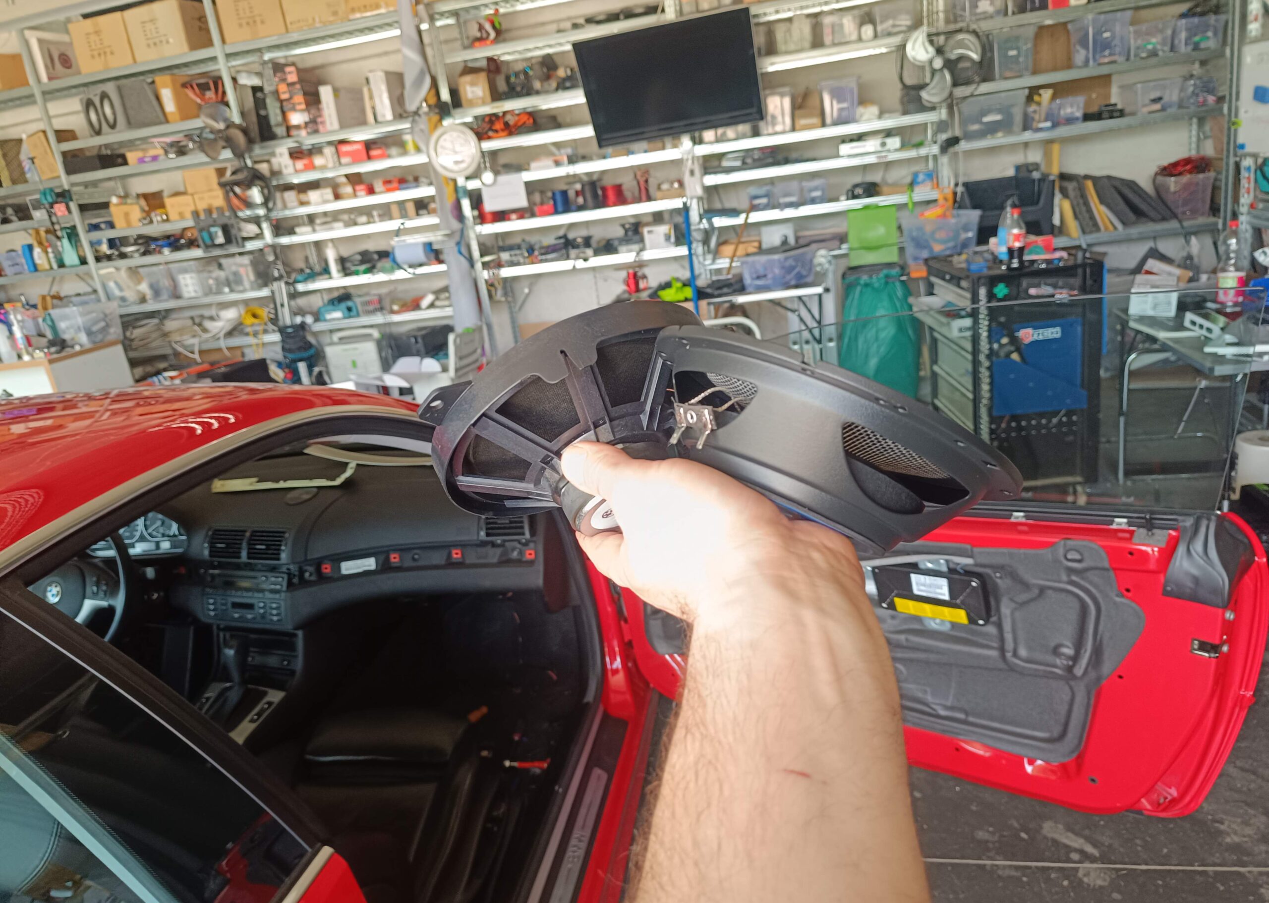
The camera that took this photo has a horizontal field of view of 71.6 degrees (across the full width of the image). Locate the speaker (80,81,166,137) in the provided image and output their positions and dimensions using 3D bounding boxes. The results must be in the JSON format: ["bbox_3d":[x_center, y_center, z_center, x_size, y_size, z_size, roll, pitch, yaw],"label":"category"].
[{"bbox_3d":[-3.349,-2.204,5.761,0.480,0.290,0.250,5,21,37],"label":"speaker"}]

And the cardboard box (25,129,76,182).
[{"bbox_3d":[-3.849,-1.963,5.878,0.270,0.296,0.200,5,21,39],"label":"cardboard box"}]

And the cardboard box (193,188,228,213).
[{"bbox_3d":[-2.659,-1.579,5.635,0.206,0.150,0.150,-4,17,15],"label":"cardboard box"}]

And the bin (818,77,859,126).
[{"bbox_3d":[1.096,-1.861,4.706,0.199,0.215,0.280,-4,17,15],"label":"bin"}]

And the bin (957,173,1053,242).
[{"bbox_3d":[1.975,-1.304,4.736,0.446,0.315,0.340,-4,17,15],"label":"bin"}]

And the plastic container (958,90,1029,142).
[{"bbox_3d":[1.846,-1.735,4.569,0.303,0.203,0.280,-4,17,15],"label":"plastic container"}]

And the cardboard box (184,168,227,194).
[{"bbox_3d":[-2.411,-1.542,4.995,0.208,0.122,0.140,-4,18,13],"label":"cardboard box"}]

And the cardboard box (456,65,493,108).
[{"bbox_3d":[-0.883,-2.070,5.033,0.174,0.197,0.140,-4,17,15],"label":"cardboard box"}]

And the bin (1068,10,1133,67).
[{"bbox_3d":[2.326,-2.036,4.398,0.184,0.226,0.380,-4,17,15],"label":"bin"}]

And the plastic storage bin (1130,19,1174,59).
[{"bbox_3d":[2.317,-1.862,4.011,0.176,0.129,0.260,-4,18,13],"label":"plastic storage bin"}]

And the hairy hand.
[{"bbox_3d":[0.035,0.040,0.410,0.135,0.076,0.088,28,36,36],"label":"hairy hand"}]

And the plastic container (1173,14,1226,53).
[{"bbox_3d":[2.518,-1.871,3.968,0.171,0.129,0.260,-4,18,13],"label":"plastic container"}]

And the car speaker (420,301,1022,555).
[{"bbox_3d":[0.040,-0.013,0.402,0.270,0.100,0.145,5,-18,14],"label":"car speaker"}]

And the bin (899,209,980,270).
[{"bbox_3d":[1.395,-0.975,4.013,0.360,0.200,0.260,-2,18,19],"label":"bin"}]

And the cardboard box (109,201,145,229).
[{"bbox_3d":[-2.912,-1.392,5.151,0.192,0.132,0.150,-4,18,13],"label":"cardboard box"}]

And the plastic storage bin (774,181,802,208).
[{"bbox_3d":[0.785,-1.305,4.463,0.132,0.116,0.180,-4,18,13],"label":"plastic storage bin"}]

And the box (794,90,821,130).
[{"bbox_3d":[0.849,-1.669,4.309,0.125,0.176,0.150,-4,18,13],"label":"box"}]

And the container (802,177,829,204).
[{"bbox_3d":[0.996,-1.432,4.824,0.132,0.124,0.190,-4,17,15],"label":"container"}]

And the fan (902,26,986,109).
[{"bbox_3d":[1.450,-1.813,4.130,0.365,0.370,0.200,-4,17,15],"label":"fan"}]

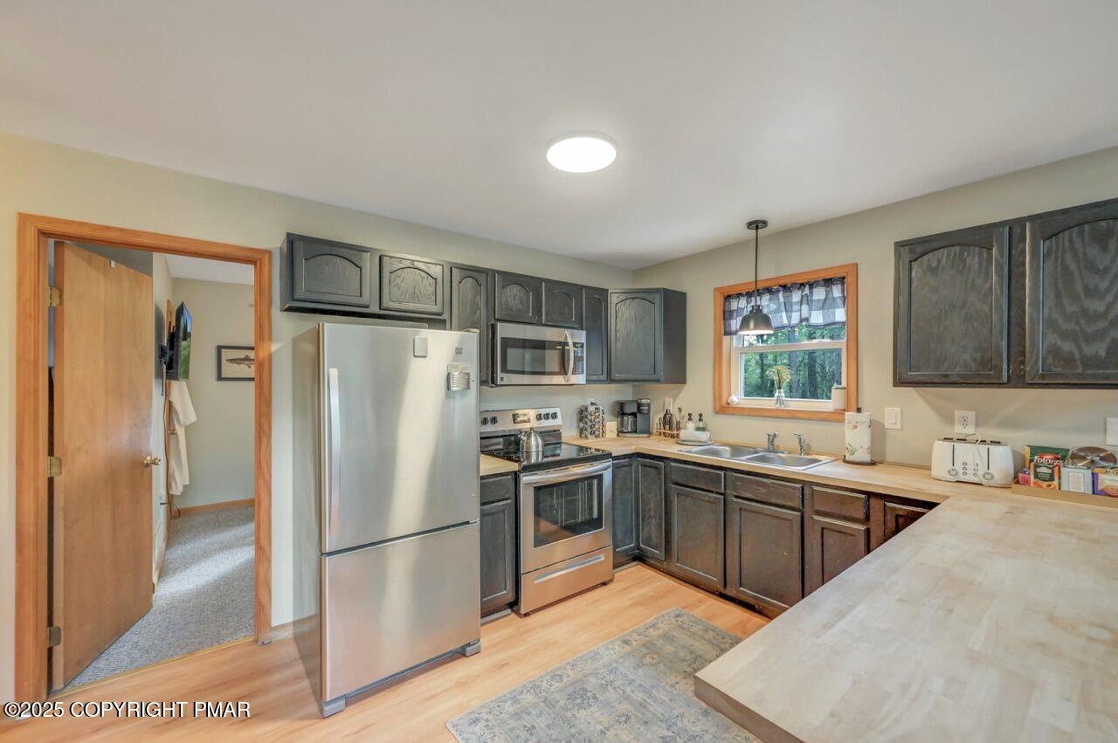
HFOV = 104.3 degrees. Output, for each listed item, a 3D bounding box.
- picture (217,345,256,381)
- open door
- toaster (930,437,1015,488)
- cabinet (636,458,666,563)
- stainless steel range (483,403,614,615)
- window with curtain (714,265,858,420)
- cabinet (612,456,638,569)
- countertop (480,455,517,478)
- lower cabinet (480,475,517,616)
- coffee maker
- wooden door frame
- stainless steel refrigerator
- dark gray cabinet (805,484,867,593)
[{"bbox_3d":[-3.423,-0.082,4.784,0.535,0.381,0.025,0,-1,-38],"label":"picture"},{"bbox_3d":[-2.406,0.428,2.331,0.040,2.030,0.745,0,-1,-20],"label":"open door"},{"bbox_3d":[2.088,0.451,2.200,0.300,0.200,0.255,-1,-1,43],"label":"toaster"},{"bbox_3d":[0.920,1.010,3.396,0.615,0.810,0.270,0,-1,-38],"label":"cabinet"},{"bbox_3d":[-0.109,0.889,3.083,0.757,1.187,0.695,0,-1,-38],"label":"stainless steel range"},{"bbox_3d":[1.572,-0.171,3.096,0.120,0.980,0.980,1,-1,-39],"label":"window with curtain"},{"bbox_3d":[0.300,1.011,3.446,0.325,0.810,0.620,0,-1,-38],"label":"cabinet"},{"bbox_3d":[-0.560,0.579,2.779,0.325,0.038,0.640,0,-1,-38],"label":"countertop"},{"bbox_3d":[-0.574,1.033,2.737,0.320,0.870,0.630,1,-1,-39],"label":"lower cabinet"},{"bbox_3d":[0.667,0.404,3.860,0.295,0.345,0.260,0,-1,8],"label":"coffee maker"},{"bbox_3d":[-1.963,0.393,2.155,0.890,2.110,0.130,1,-1,-36],"label":"wooden door frame"},{"bbox_3d":[-0.922,0.633,2.333,0.750,1.685,0.770,0,-1,-38],"label":"stainless steel refrigerator"},{"bbox_3d":[1.652,1.026,2.413,0.610,0.850,0.330,1,-1,-39],"label":"dark gray cabinet"}]

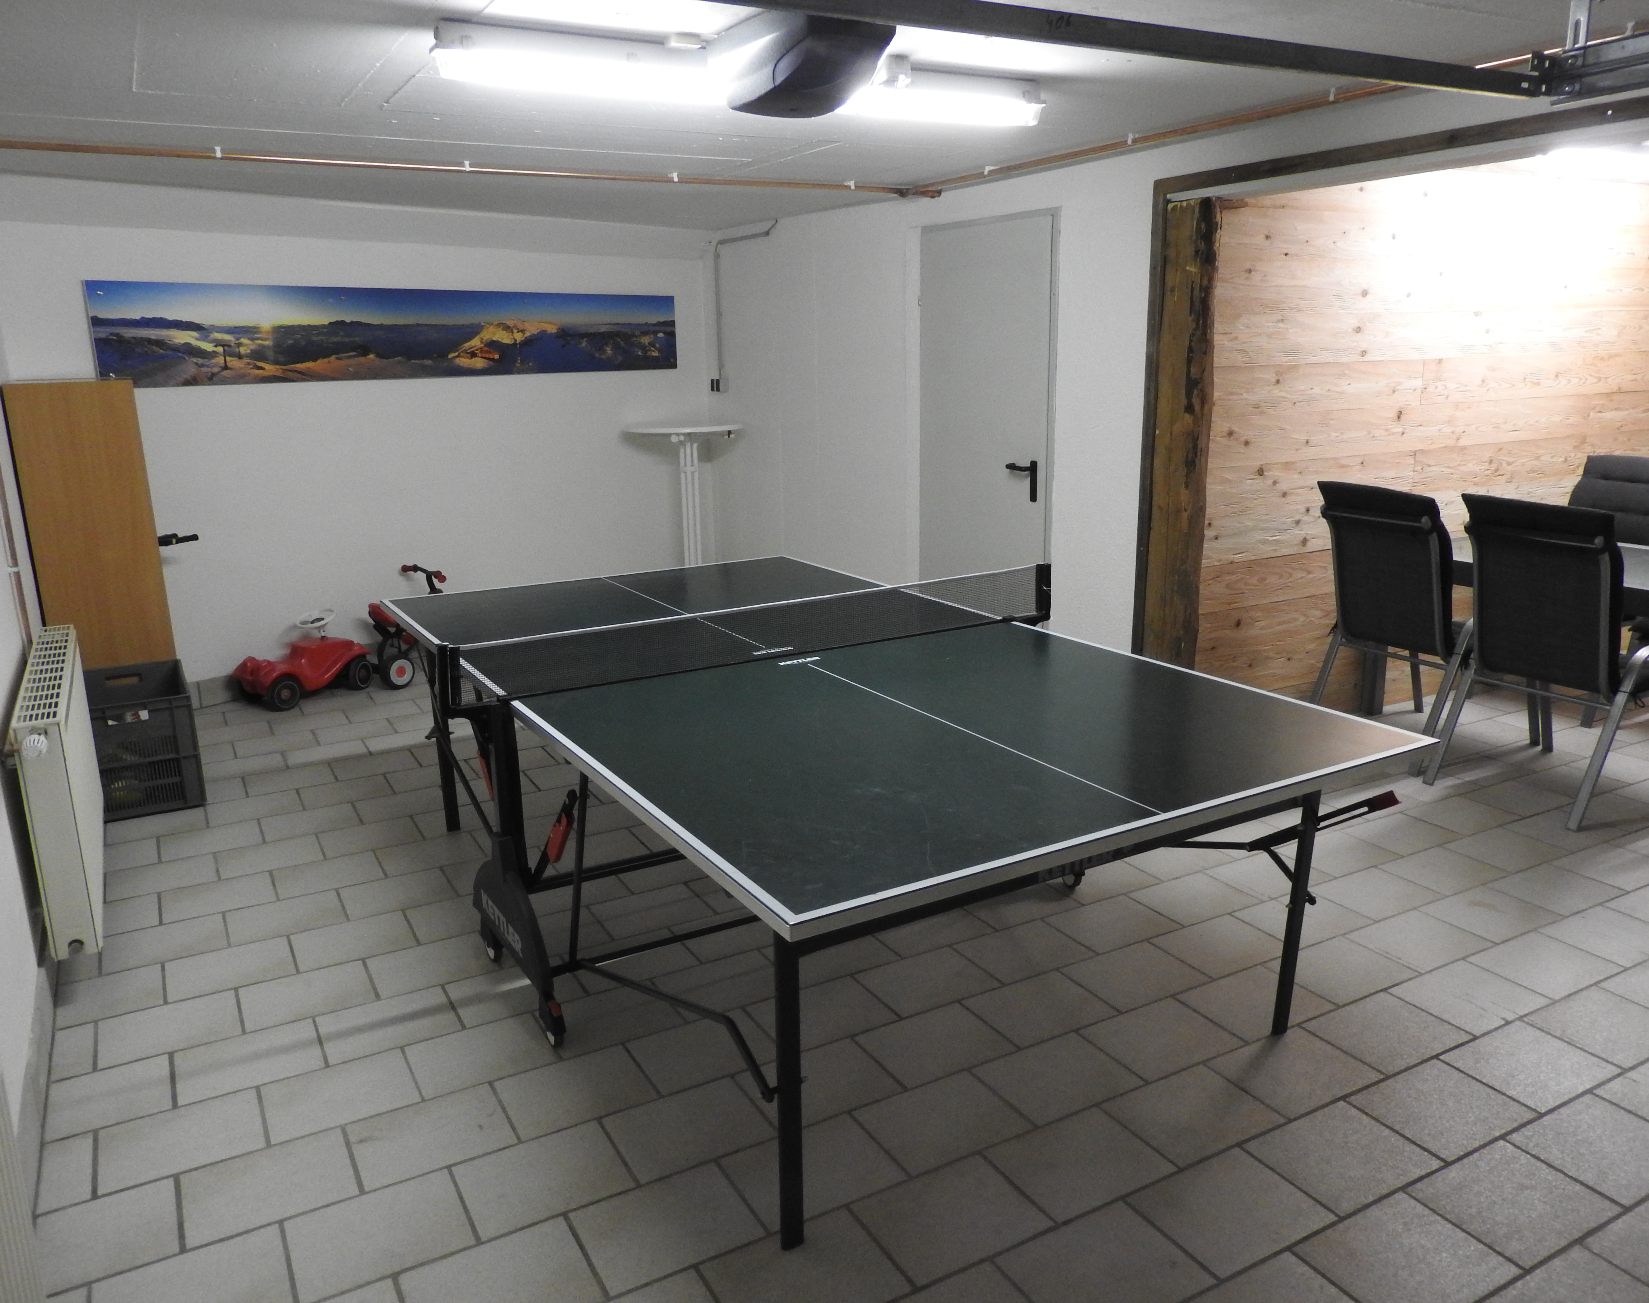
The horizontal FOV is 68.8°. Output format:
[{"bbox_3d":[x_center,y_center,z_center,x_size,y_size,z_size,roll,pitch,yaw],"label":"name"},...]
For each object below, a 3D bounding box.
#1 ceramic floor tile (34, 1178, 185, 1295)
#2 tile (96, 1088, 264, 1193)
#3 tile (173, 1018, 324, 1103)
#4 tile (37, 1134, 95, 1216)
[{"bbox_3d":[-1.303,1.065,2.187,0.230,0.010,0.236,-8,16,-28],"label":"ceramic floor tile"},{"bbox_3d":[-1.303,0.994,2.446,0.297,0.012,0.234,-8,16,-28],"label":"tile"},{"bbox_3d":[-1.297,0.926,2.716,0.297,0.012,0.234,-8,16,-28],"label":"tile"},{"bbox_3d":[-1.483,1.024,2.362,0.087,0.010,0.225,-8,16,-28],"label":"tile"}]

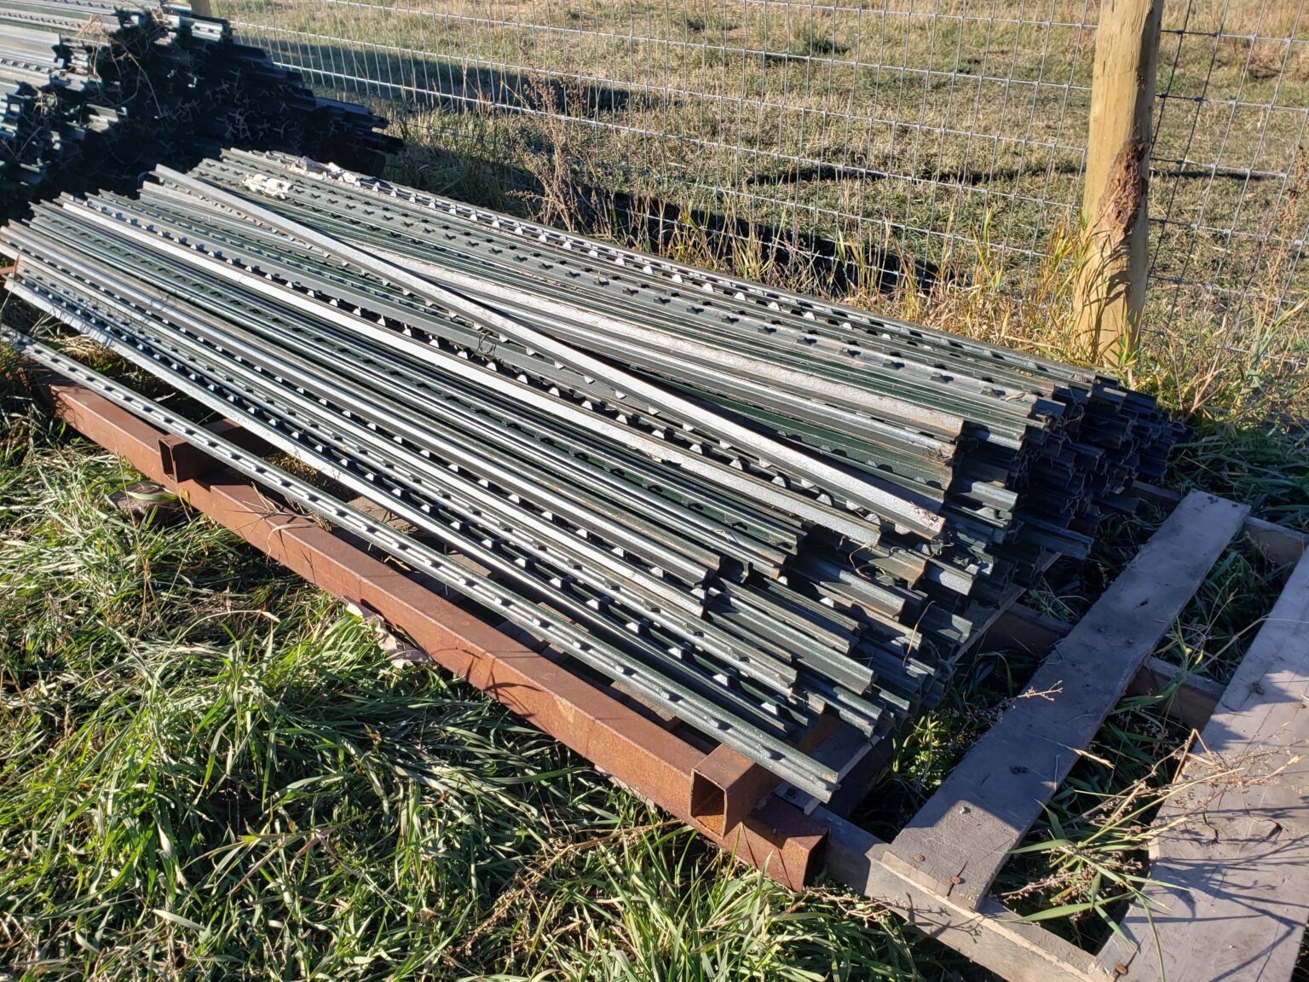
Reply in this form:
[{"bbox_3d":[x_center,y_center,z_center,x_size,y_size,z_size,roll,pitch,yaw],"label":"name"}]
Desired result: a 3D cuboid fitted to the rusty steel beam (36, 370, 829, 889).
[{"bbox_3d":[-0.486,0.095,1.427,1.672,0.064,0.040,23,34,33],"label":"rusty steel beam"}]

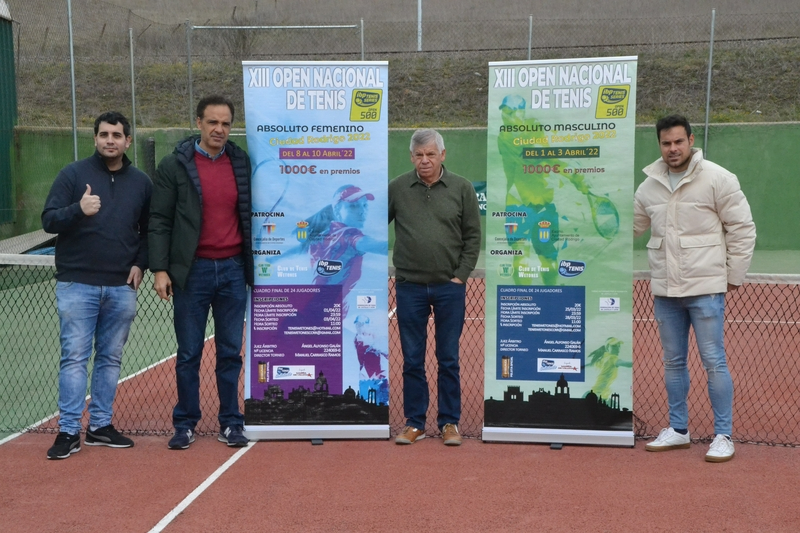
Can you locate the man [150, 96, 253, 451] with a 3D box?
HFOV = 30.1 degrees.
[{"bbox_3d":[-1.070,0.022,8.041,0.580,1.882,0.380,-1,4,-8],"label":"man"}]

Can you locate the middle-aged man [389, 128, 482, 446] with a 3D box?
[{"bbox_3d":[0.167,0.107,8.103,0.570,1.704,0.360,0,4,4],"label":"middle-aged man"}]

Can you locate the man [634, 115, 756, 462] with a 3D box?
[{"bbox_3d":[1.534,0.096,7.802,0.660,1.767,0.450,2,4,22],"label":"man"}]

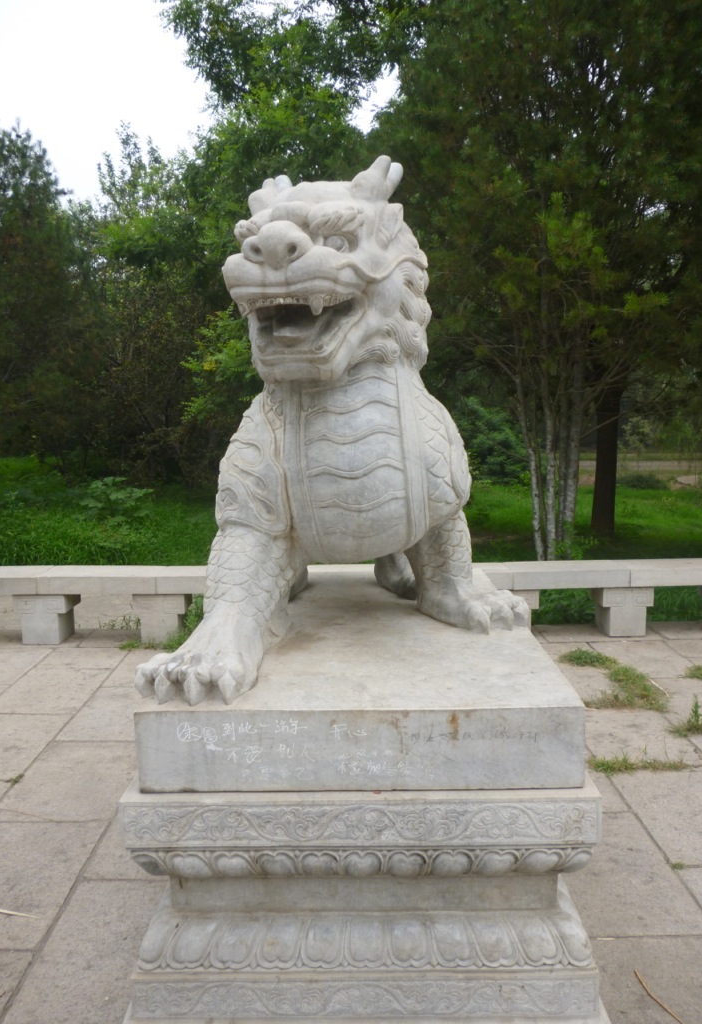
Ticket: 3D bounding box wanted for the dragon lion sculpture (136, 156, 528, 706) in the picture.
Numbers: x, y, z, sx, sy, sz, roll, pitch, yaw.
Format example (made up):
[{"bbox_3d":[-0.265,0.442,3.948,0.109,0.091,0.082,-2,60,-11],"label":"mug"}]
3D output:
[{"bbox_3d":[0.021,-0.312,2.465,1.010,1.300,1.400,-1,7,2],"label":"dragon lion sculpture"}]

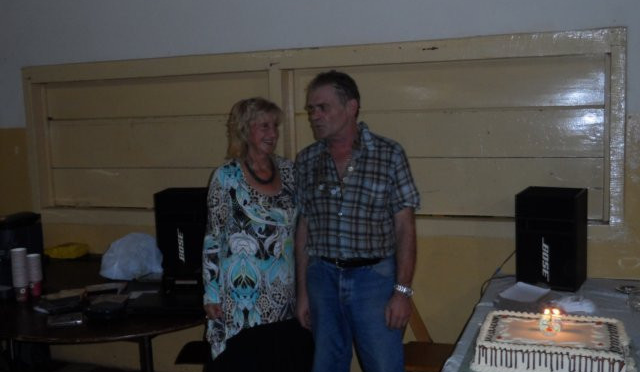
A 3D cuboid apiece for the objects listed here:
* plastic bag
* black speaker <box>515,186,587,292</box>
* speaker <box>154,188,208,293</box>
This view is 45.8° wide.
[{"bbox_3d":[-1.006,0.366,4.046,0.330,0.220,0.270,-4,7,-11],"label":"plastic bag"},{"bbox_3d":[1.055,0.236,3.448,0.261,0.415,0.230,2,8,31],"label":"black speaker"},{"bbox_3d":[-0.741,0.236,4.226,0.261,0.415,0.230,-1,7,7],"label":"speaker"}]

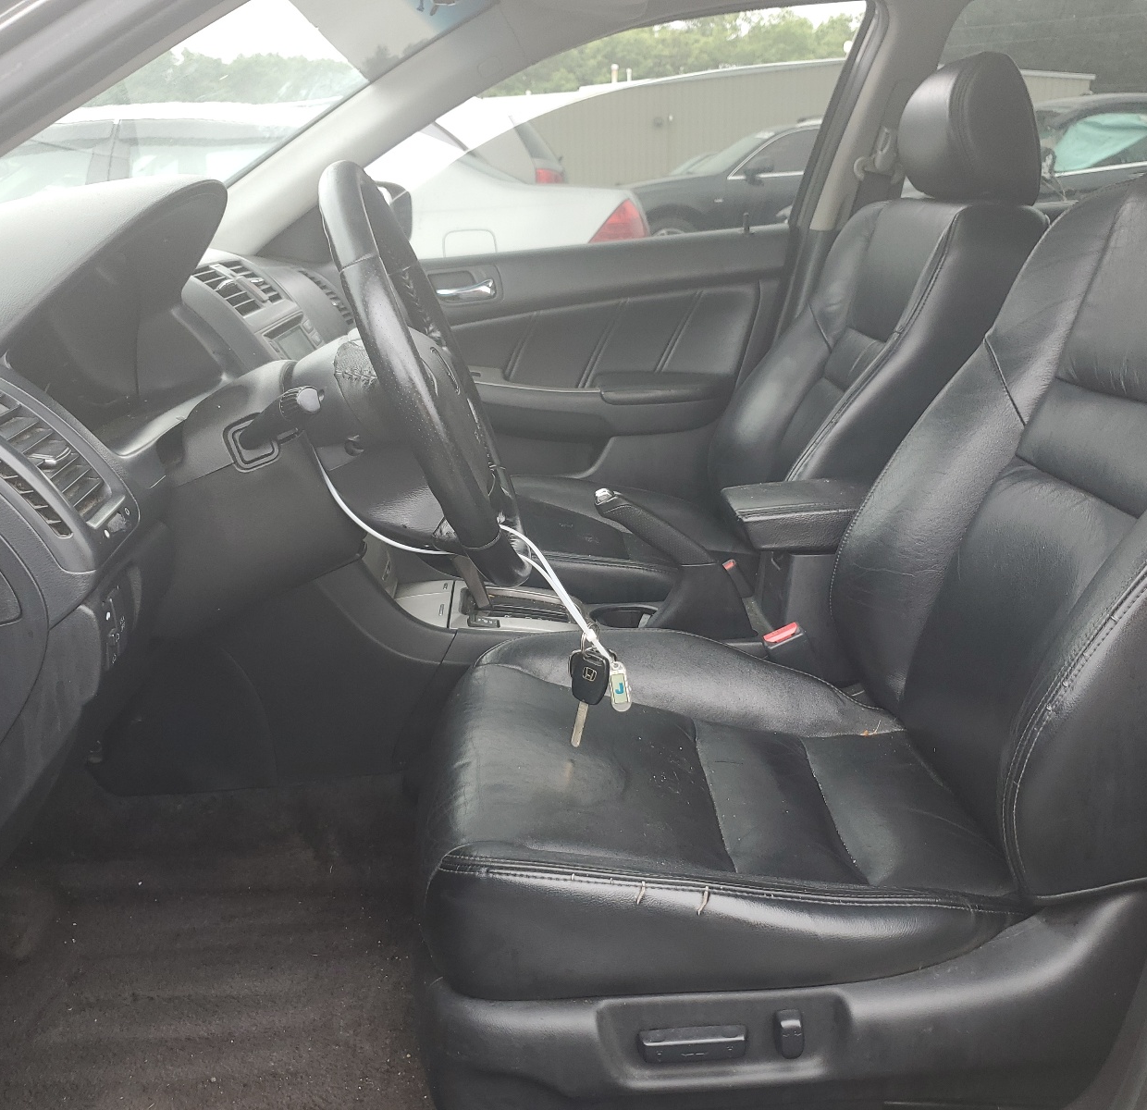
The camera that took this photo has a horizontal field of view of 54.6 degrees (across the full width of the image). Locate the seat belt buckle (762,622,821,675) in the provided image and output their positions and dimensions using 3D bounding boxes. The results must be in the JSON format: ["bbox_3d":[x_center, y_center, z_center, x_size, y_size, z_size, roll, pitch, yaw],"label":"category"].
[{"bbox_3d":[0.271,0.124,1.353,0.050,0.080,0.030,-26,18,5],"label":"seat belt buckle"}]

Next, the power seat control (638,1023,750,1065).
[{"bbox_3d":[0.094,0.385,0.875,0.084,0.025,0.020,-3,19,-2],"label":"power seat control"}]

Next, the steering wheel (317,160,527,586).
[{"bbox_3d":[-0.138,-0.151,0.969,0.100,0.385,0.385,-24,18,5],"label":"steering wheel"}]

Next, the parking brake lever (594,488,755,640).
[{"bbox_3d":[0.131,0.011,1.396,0.215,0.195,0.060,-3,19,-2],"label":"parking brake lever"}]

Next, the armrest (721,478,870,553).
[{"bbox_3d":[0.332,-0.055,1.423,0.280,0.062,0.155,-3,19,-2],"label":"armrest"}]

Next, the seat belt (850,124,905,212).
[{"bbox_3d":[0.515,-0.654,1.893,0.090,0.170,0.050,-3,19,-2],"label":"seat belt"}]

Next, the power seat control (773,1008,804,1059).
[{"bbox_3d":[0.171,0.379,0.878,0.025,0.040,0.020,-3,19,-2],"label":"power seat control"}]

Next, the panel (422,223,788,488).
[{"bbox_3d":[-0.062,-0.270,2.051,0.970,0.620,0.130,-3,19,-2],"label":"panel"}]

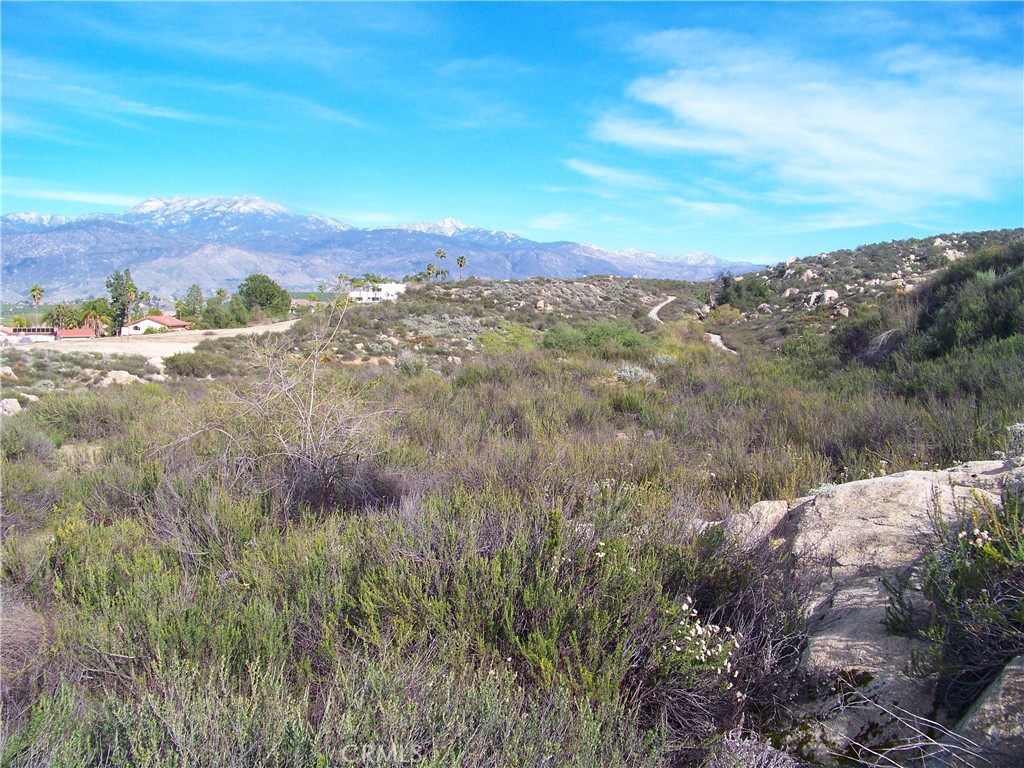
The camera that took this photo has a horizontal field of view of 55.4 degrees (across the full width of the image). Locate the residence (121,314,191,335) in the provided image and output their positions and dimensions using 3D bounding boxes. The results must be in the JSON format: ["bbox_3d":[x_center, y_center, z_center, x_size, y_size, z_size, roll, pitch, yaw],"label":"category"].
[{"bbox_3d":[-87.300,-14.340,240.000,11.970,4.930,12.960,2,5,5],"label":"residence"}]

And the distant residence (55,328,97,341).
[{"bbox_3d":[-100.100,-11.330,224.000,7.460,2.950,6.070,-3,7,-37],"label":"distant residence"}]

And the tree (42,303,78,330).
[{"bbox_3d":[-108.230,-15.460,234.000,8.460,7.670,8.460,-1,6,-25],"label":"tree"}]

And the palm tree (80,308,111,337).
[{"bbox_3d":[-98.980,-14.320,232.000,6.990,6.770,6.990,-1,6,-25],"label":"palm tree"}]

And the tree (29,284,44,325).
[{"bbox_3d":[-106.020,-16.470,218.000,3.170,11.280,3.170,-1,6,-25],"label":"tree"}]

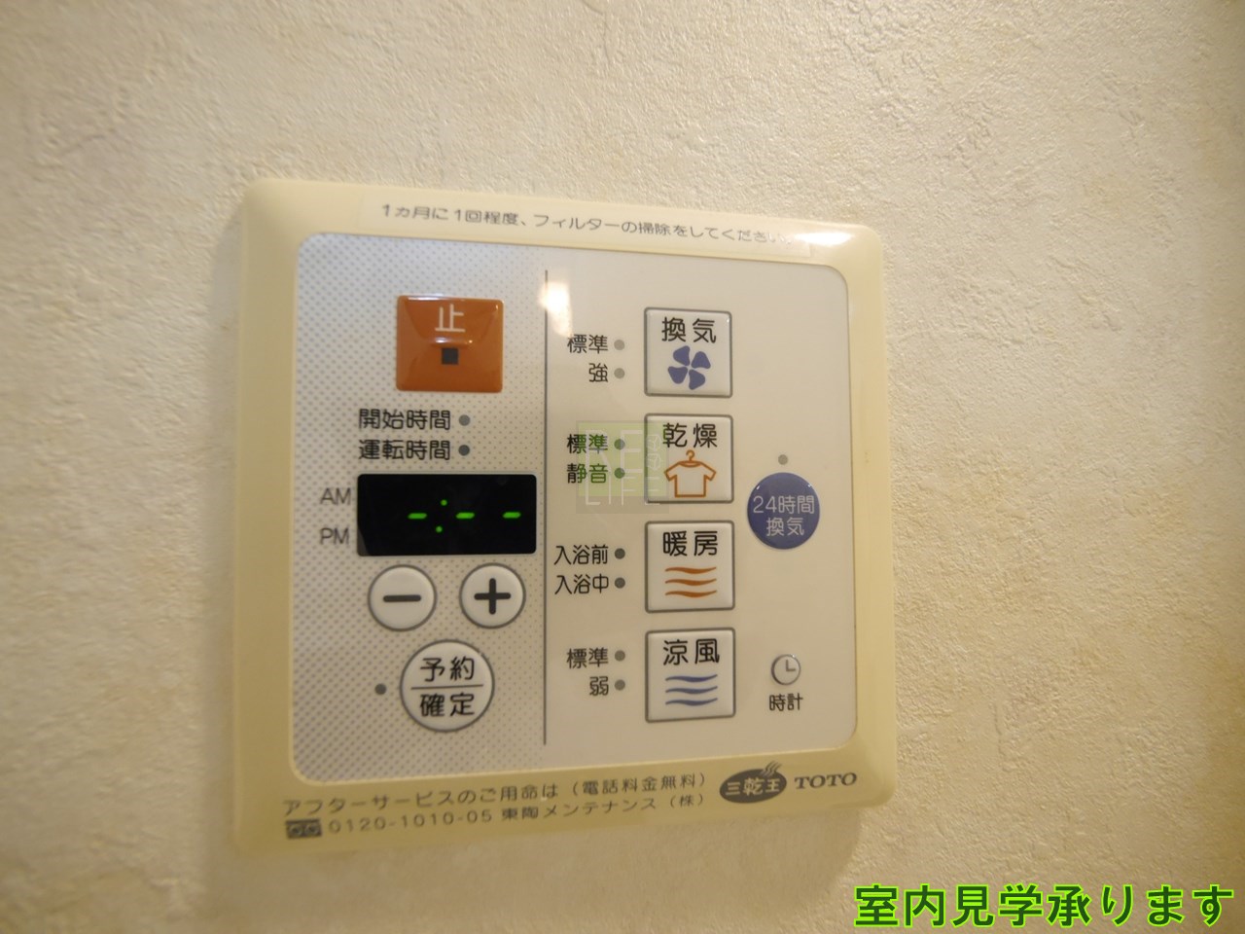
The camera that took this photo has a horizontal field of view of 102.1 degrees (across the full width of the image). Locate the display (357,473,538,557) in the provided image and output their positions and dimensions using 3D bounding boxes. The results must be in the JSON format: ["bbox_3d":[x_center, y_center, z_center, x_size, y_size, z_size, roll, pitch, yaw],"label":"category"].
[{"bbox_3d":[-0.031,0.009,0.090,0.031,0.014,0.003,0,-2,-7],"label":"display"}]

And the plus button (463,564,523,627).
[{"bbox_3d":[-0.023,0.023,0.089,0.011,0.011,0.003,0,-2,-7],"label":"plus button"}]

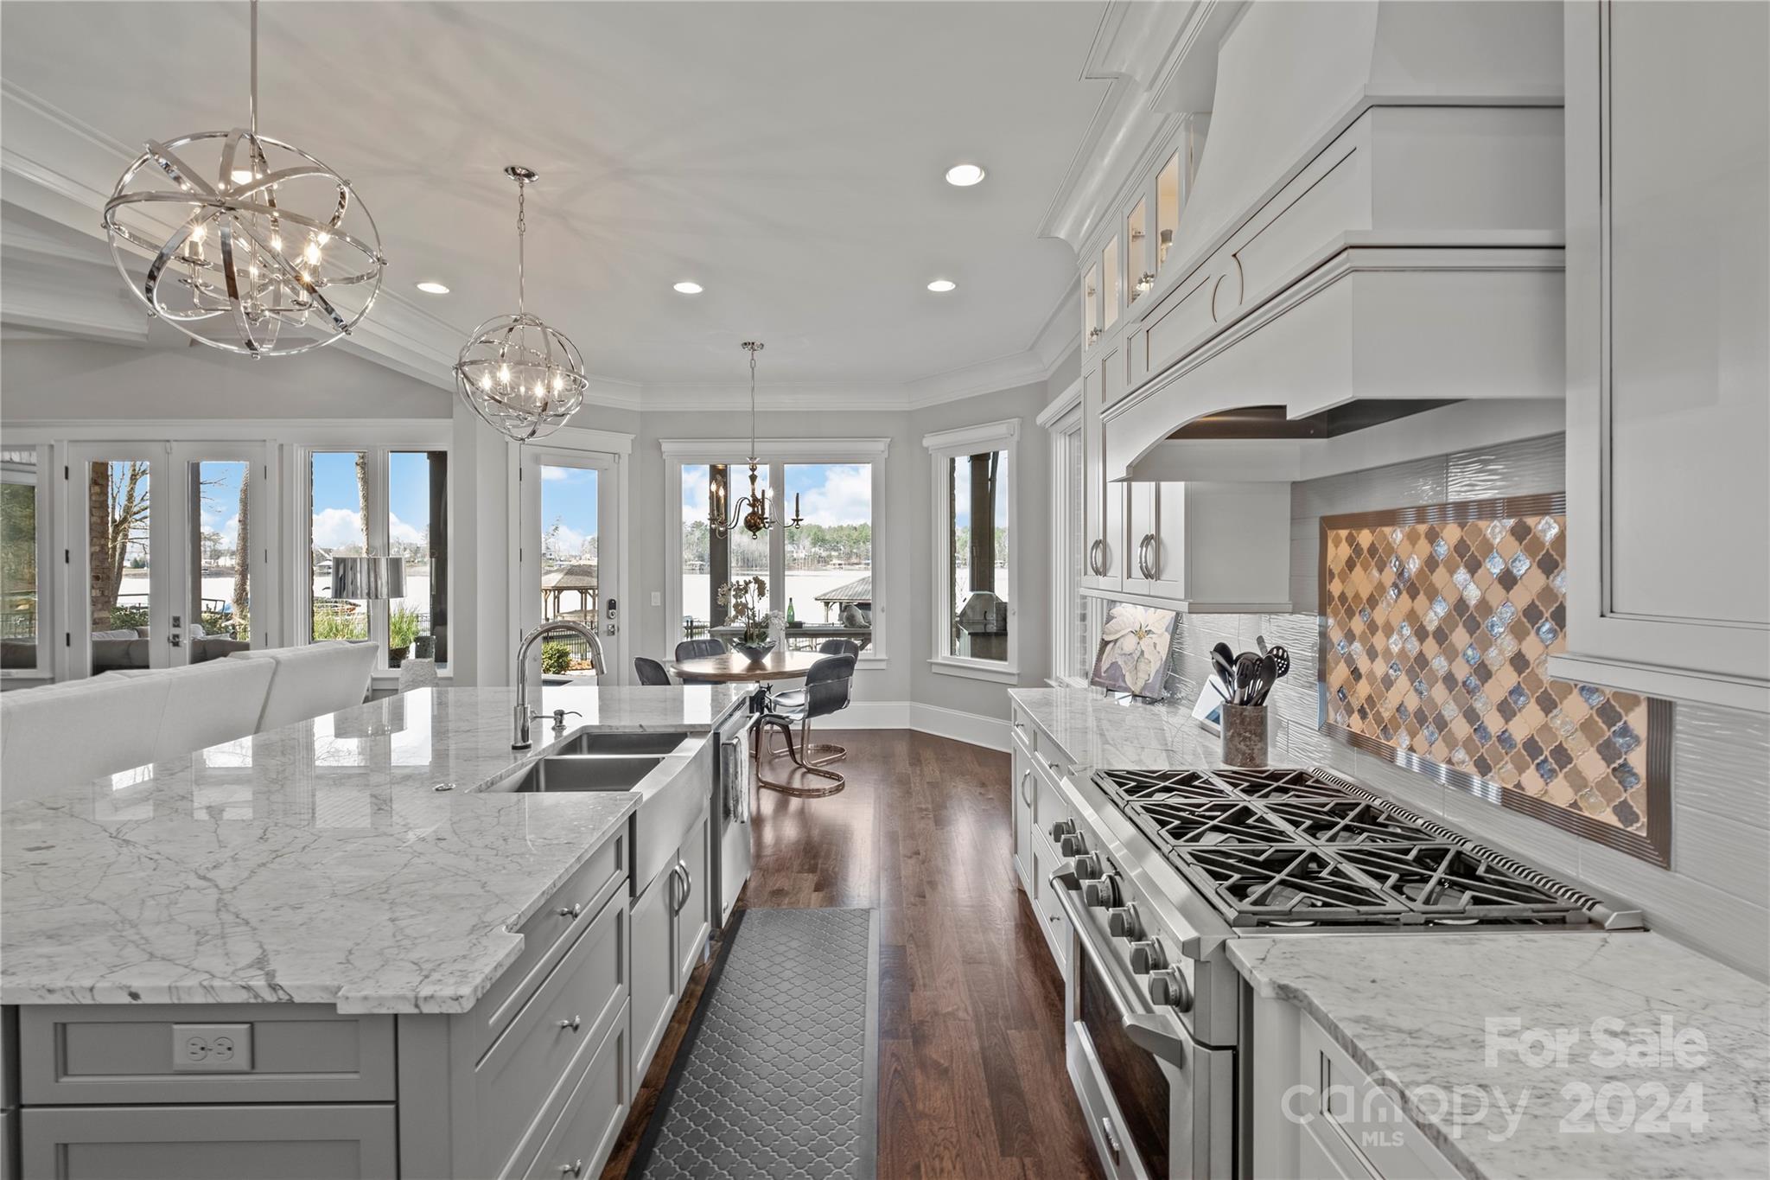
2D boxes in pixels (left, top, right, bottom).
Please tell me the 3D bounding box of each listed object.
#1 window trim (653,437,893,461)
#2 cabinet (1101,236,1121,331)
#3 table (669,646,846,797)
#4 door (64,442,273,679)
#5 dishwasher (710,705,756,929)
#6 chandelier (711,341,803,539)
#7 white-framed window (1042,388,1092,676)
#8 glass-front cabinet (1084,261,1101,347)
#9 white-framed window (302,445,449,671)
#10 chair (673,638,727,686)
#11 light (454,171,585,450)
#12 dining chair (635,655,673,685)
[{"bbox_3d":[-0.993,-1.259,6.553,2.040,0.200,0.100,0,2,0],"label":"window trim"},{"bbox_3d":[1.014,-1.184,2.802,0.320,0.400,0.270,0,2,0],"label":"cabinet"},{"bbox_3d":[-0.950,0.921,5.350,1.220,0.750,1.220,0,1,0],"label":"table"},{"bbox_3d":[-5.676,0.051,5.850,1.640,2.460,0.100,0,1,0],"label":"door"},{"bbox_3d":[-0.901,0.921,3.110,0.620,0.800,0.600,0,1,0],"label":"dishwasher"},{"bbox_3d":[-0.950,-1.029,5.350,0.680,1.430,0.680,0,1,0],"label":"chandelier"},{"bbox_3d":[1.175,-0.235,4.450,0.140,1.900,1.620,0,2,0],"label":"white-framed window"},{"bbox_3d":[1.012,-1.194,3.082,0.320,0.400,0.290,0,2,0],"label":"glass-front cabinet"},{"bbox_3d":[-3.939,-0.243,5.697,1.090,1.740,0.140,0,2,0],"label":"white-framed window"},{"bbox_3d":[-1.351,0.850,5.750,0.500,0.860,0.580,-1,2,-44],"label":"chair"},{"bbox_3d":[-1.439,-1.139,2.941,0.490,1.075,0.490,0,2,0],"label":"light"},{"bbox_3d":[-1.401,0.898,5.231,0.570,0.840,0.540,-2,2,-37],"label":"dining chair"}]

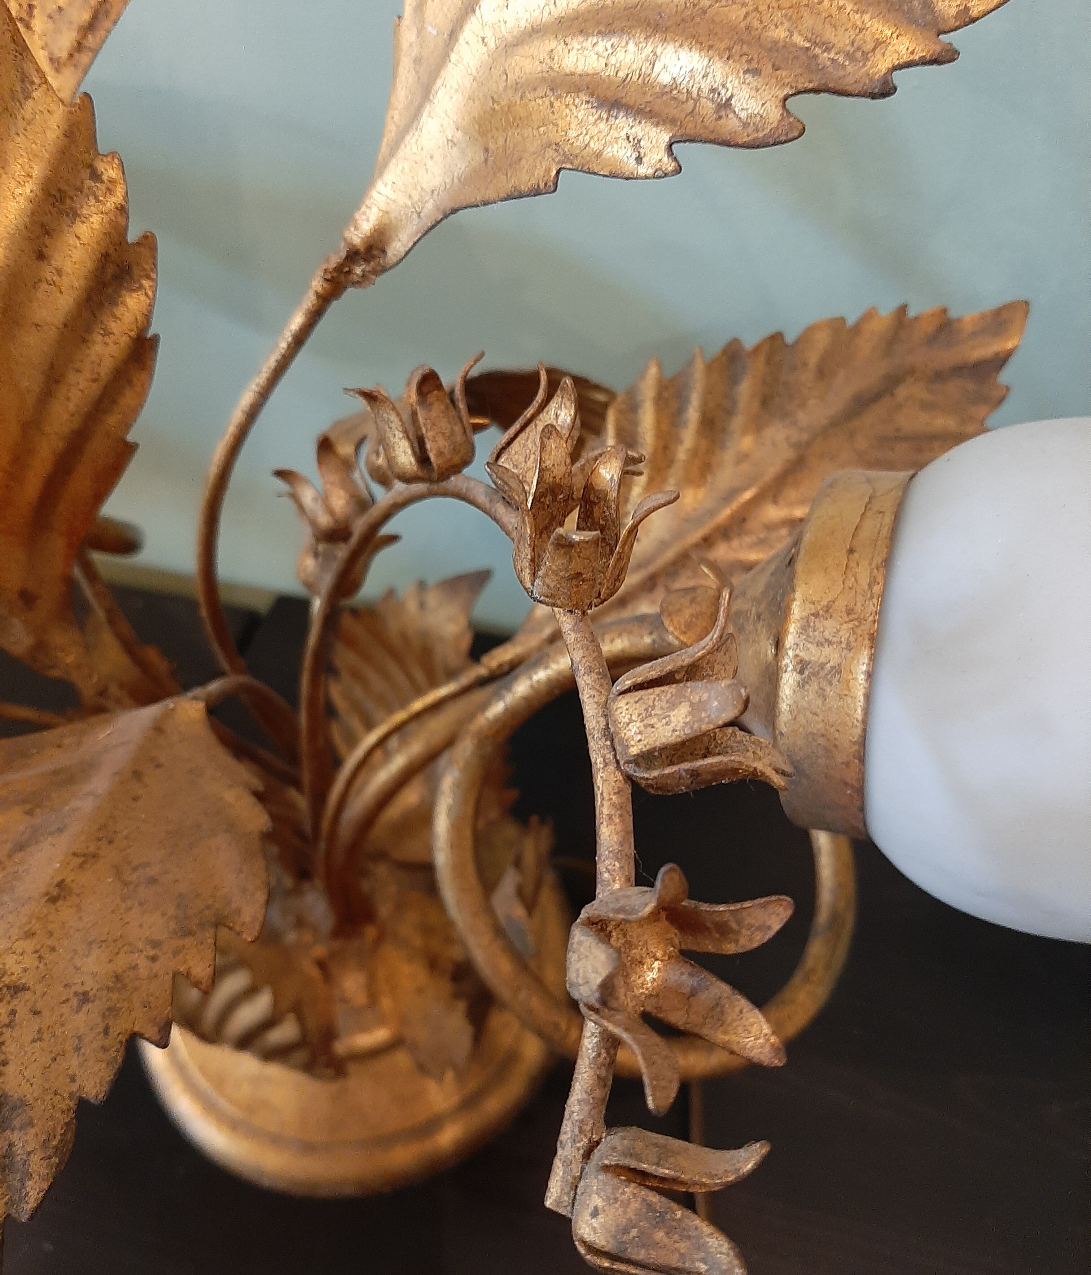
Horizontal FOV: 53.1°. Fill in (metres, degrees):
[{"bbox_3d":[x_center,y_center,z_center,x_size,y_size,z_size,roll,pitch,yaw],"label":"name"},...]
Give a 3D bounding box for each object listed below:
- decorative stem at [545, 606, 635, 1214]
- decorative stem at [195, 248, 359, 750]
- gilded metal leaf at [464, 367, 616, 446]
[{"bbox_3d":[0.006,0.033,0.155,0.011,0.014,0.090,1,69,0],"label":"decorative stem"},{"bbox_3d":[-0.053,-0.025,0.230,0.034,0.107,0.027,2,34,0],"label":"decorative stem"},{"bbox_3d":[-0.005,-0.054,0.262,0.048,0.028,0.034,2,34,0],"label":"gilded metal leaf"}]

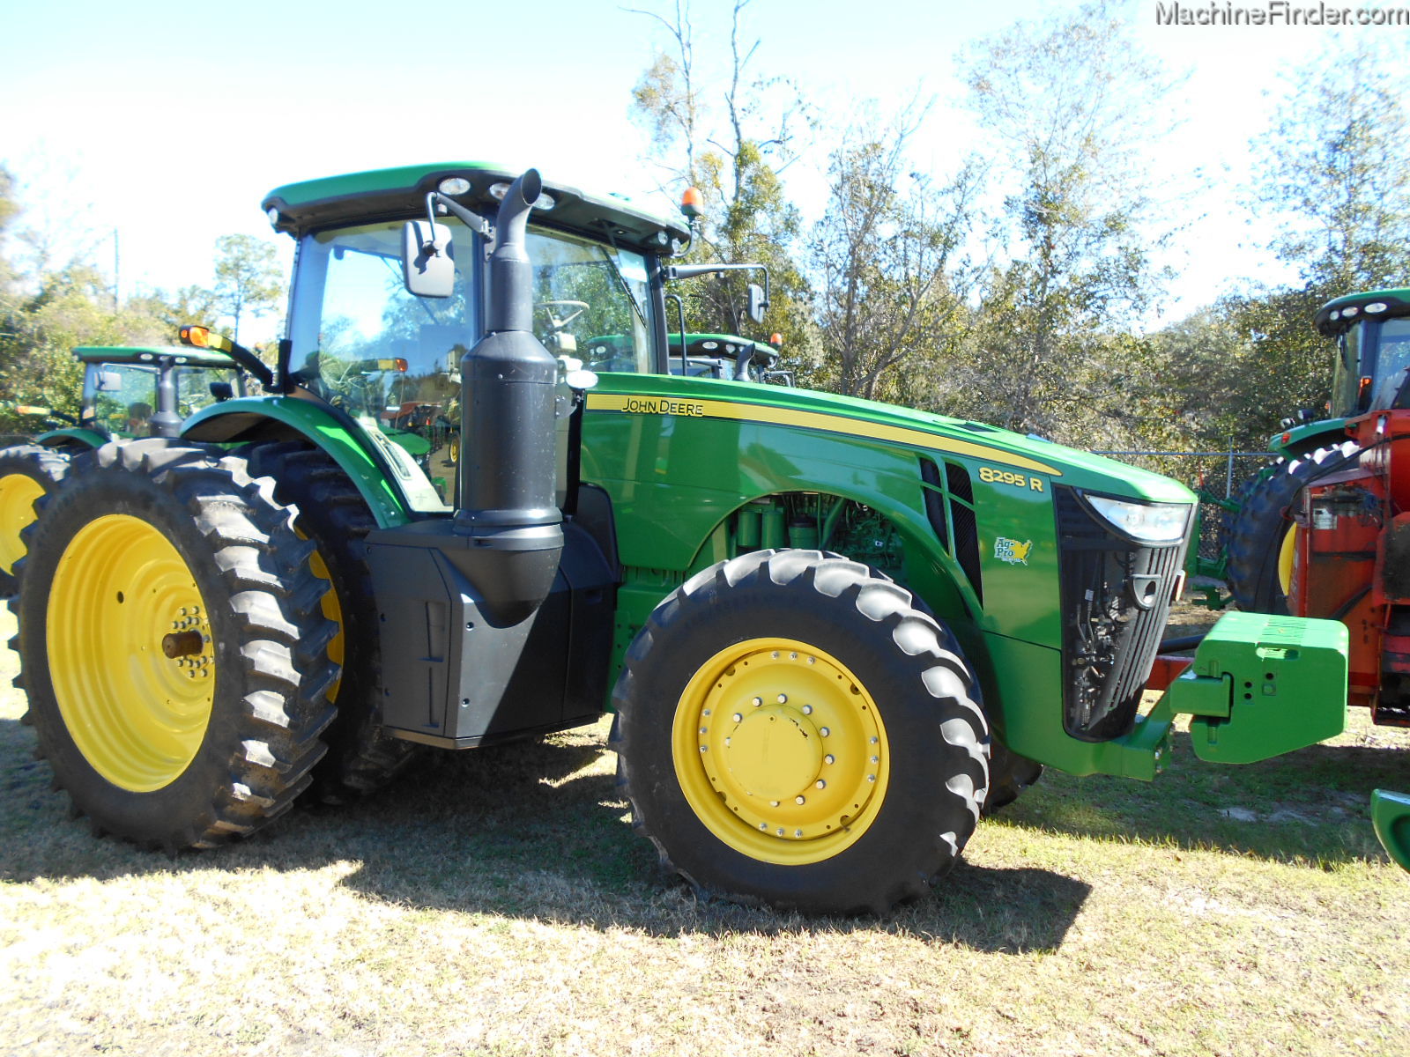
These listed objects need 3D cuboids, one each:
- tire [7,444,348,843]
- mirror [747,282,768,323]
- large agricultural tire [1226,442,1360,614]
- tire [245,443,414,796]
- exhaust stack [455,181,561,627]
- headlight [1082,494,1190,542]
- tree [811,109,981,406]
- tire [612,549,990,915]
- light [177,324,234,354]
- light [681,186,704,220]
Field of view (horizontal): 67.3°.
[{"bbox_3d":[-2.675,0.570,5.262,2.030,2.000,0.490,3,5,29],"label":"tire"},{"bbox_3d":[0.346,-1.489,7.000,0.080,0.280,0.190,2,4,14],"label":"mirror"},{"bbox_3d":[5.567,0.266,9.300,2.030,2.000,0.500,0,4,-3],"label":"large agricultural tire"},{"bbox_3d":[-2.318,0.527,5.897,2.030,2.000,0.490,3,5,29],"label":"tire"},{"bbox_3d":[-0.910,-0.608,4.930,0.480,2.130,0.470,3,5,29],"label":"exhaust stack"},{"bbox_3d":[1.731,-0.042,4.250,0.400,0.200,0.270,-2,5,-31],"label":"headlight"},{"bbox_3d":[3.925,-4.245,22.000,3.600,9.200,3.600,1,4,0],"label":"tree"},{"bbox_3d":[0.365,0.868,4.467,1.570,1.540,0.430,2,5,23],"label":"tire"},{"bbox_3d":[-2.580,-0.982,5.470,0.100,0.150,0.320,3,5,29],"label":"light"},{"bbox_3d":[-0.081,-1.979,6.450,0.135,0.205,0.135,1,4,0],"label":"light"}]

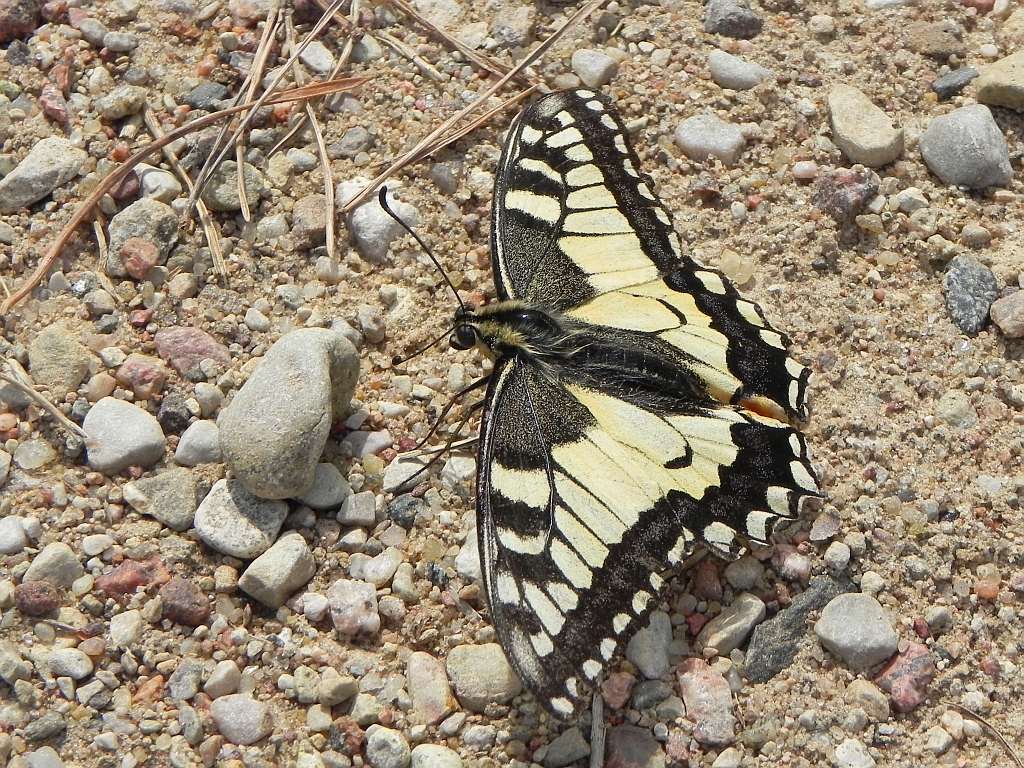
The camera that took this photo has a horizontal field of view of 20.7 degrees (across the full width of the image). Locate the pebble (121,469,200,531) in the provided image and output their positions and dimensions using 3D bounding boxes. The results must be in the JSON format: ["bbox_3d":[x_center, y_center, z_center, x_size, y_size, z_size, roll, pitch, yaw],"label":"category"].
[{"bbox_3d":[-0.035,0.012,0.282,0.008,0.004,0.006,16,52,13],"label":"pebble"}]

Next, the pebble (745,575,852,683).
[{"bbox_3d":[0.028,0.024,0.275,0.005,0.005,0.015,31,58,22],"label":"pebble"}]

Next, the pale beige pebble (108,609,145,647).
[{"bbox_3d":[-0.037,0.024,0.272,0.003,0.003,0.003,-8,50,-6],"label":"pale beige pebble"}]

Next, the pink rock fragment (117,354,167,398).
[{"bbox_3d":[-0.038,-0.001,0.292,0.005,0.004,0.005,12,51,10],"label":"pink rock fragment"}]

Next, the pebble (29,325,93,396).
[{"bbox_3d":[-0.047,-0.002,0.295,0.007,0.005,0.009,9,53,7],"label":"pebble"}]

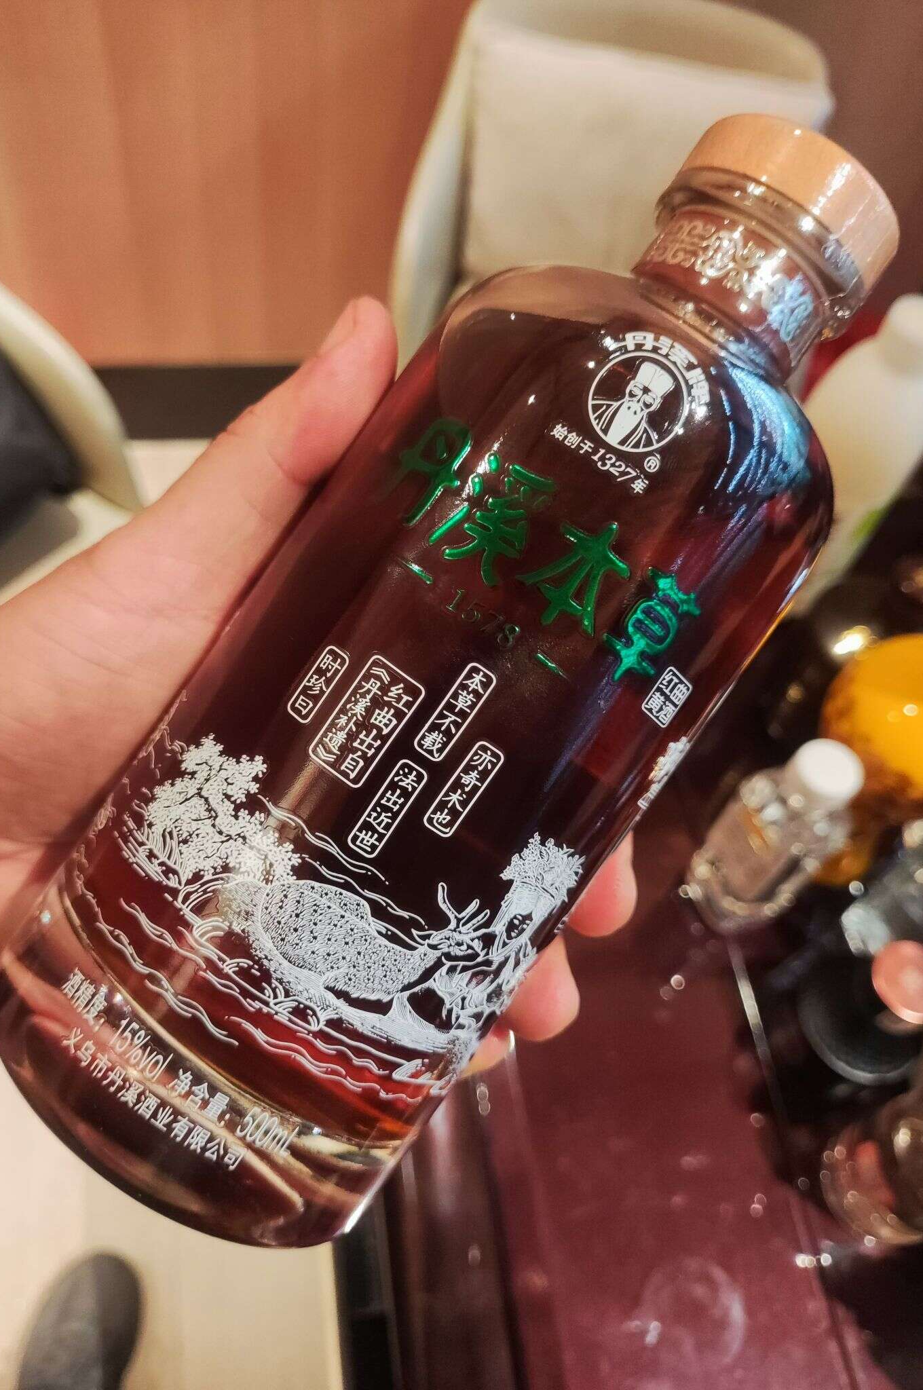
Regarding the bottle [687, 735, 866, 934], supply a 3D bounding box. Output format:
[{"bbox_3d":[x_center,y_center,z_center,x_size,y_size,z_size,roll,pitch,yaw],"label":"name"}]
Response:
[{"bbox_3d":[0.159,0.067,0.499,0.059,0.120,0.059,12,54,0],"label":"bottle"}]

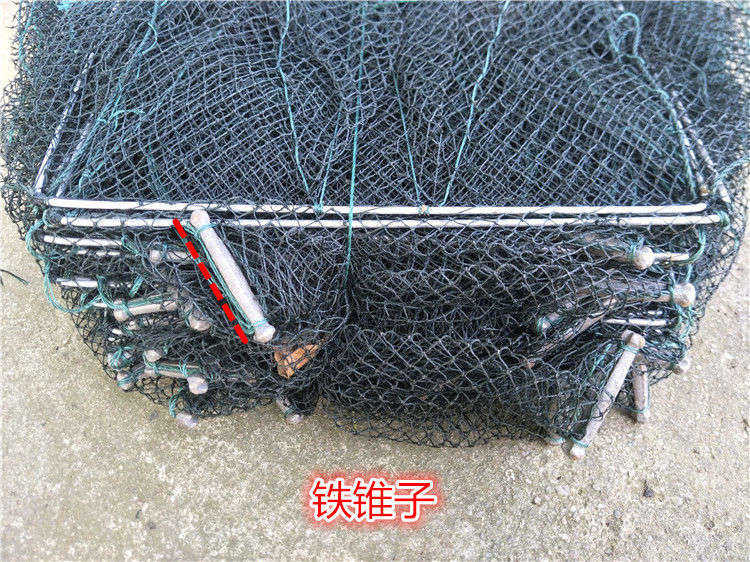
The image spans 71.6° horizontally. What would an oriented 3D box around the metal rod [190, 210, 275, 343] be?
[{"bbox_3d":[-0.084,-0.004,0.305,0.011,0.011,0.090,-29,86,-13],"label":"metal rod"}]

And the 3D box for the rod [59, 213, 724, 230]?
[{"bbox_3d":[0.010,-0.036,0.316,0.404,0.005,0.005,0,52,0],"label":"rod"}]

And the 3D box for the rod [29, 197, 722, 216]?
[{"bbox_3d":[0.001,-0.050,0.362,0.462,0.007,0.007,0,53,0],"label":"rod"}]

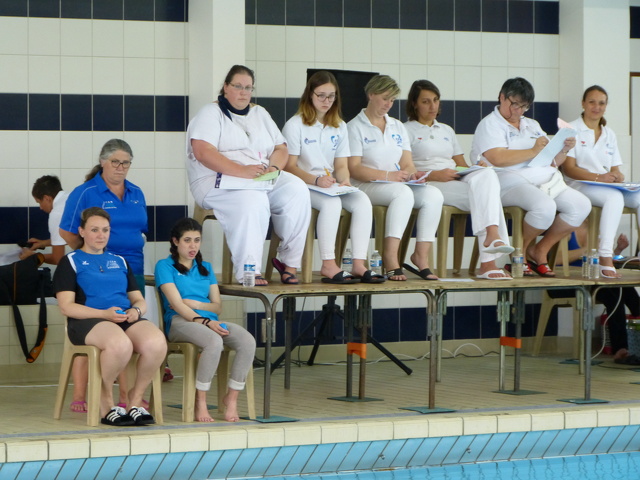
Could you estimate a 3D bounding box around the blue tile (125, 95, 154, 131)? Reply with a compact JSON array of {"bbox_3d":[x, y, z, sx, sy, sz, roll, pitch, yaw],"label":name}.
[{"bbox_3d":[-1.252,-0.876,21.341,0.247,0.250,0.010,-1,2,-34],"label":"blue tile"}]

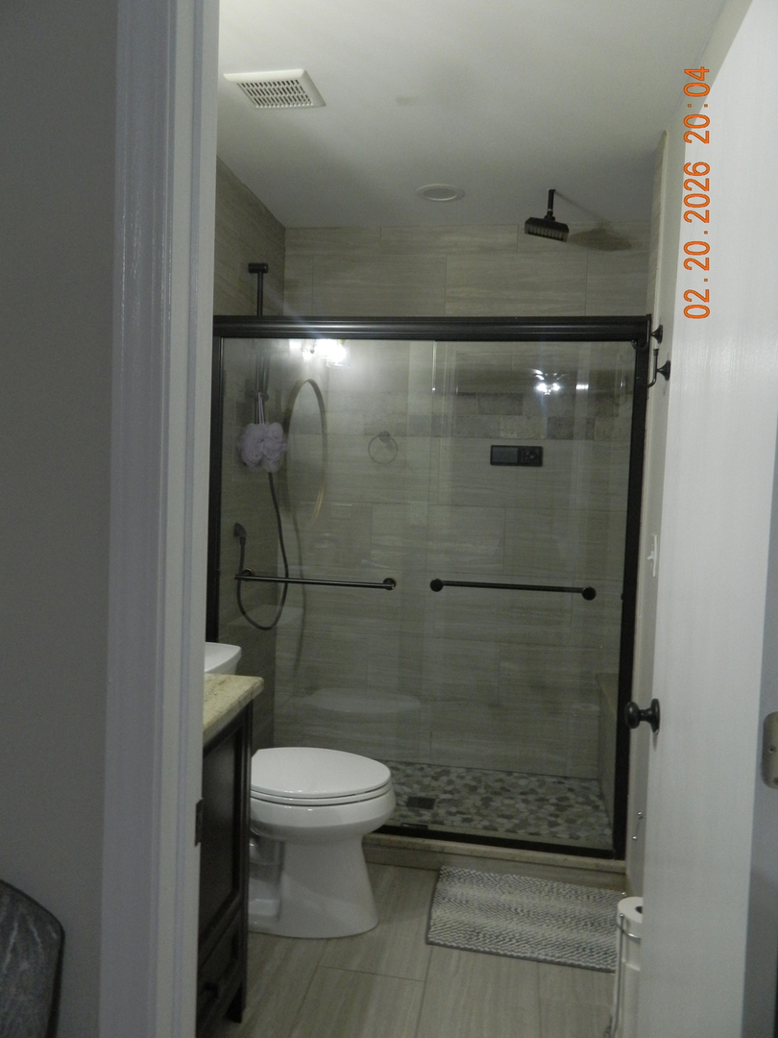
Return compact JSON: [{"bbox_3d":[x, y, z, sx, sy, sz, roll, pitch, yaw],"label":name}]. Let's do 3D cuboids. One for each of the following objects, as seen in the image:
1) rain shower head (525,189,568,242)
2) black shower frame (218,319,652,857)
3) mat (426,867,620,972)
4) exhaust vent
[{"bbox_3d":[0.604,-1.157,2.855,0.176,0.189,0.169,2,4,9],"label":"rain shower head"},{"bbox_3d":[0.093,0.222,2.645,1.504,1.832,0.079,2,4,9],"label":"black shower frame"},{"bbox_3d":[0.444,1.246,2.354,0.612,0.018,0.437,2,4,9],"label":"mat"},{"bbox_3d":[-0.325,-1.221,2.157,0.234,0.022,0.210,2,4,9],"label":"exhaust vent"}]

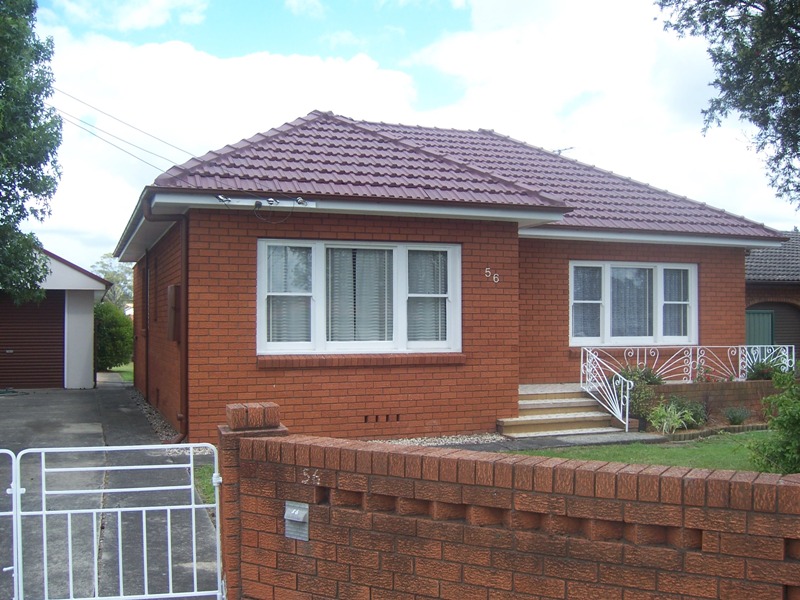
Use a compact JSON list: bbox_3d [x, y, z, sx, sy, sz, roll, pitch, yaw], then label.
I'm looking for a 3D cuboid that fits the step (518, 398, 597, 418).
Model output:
[{"bbox_3d":[2.210,1.573,12.203,1.450,0.160,0.500,0,-2,-21],"label":"step"}]

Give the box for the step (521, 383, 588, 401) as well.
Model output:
[{"bbox_3d":[1.913,1.448,13.047,1.500,0.160,1.280,0,-2,-21],"label":"step"}]

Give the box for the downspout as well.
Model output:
[{"bbox_3d":[-2.832,0.256,10.024,0.540,3.000,0.140,0,-2,-21],"label":"downspout"}]

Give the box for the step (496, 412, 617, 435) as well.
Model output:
[{"bbox_3d":[2.135,1.724,11.602,1.760,0.175,0.520,0,-2,-21],"label":"step"}]

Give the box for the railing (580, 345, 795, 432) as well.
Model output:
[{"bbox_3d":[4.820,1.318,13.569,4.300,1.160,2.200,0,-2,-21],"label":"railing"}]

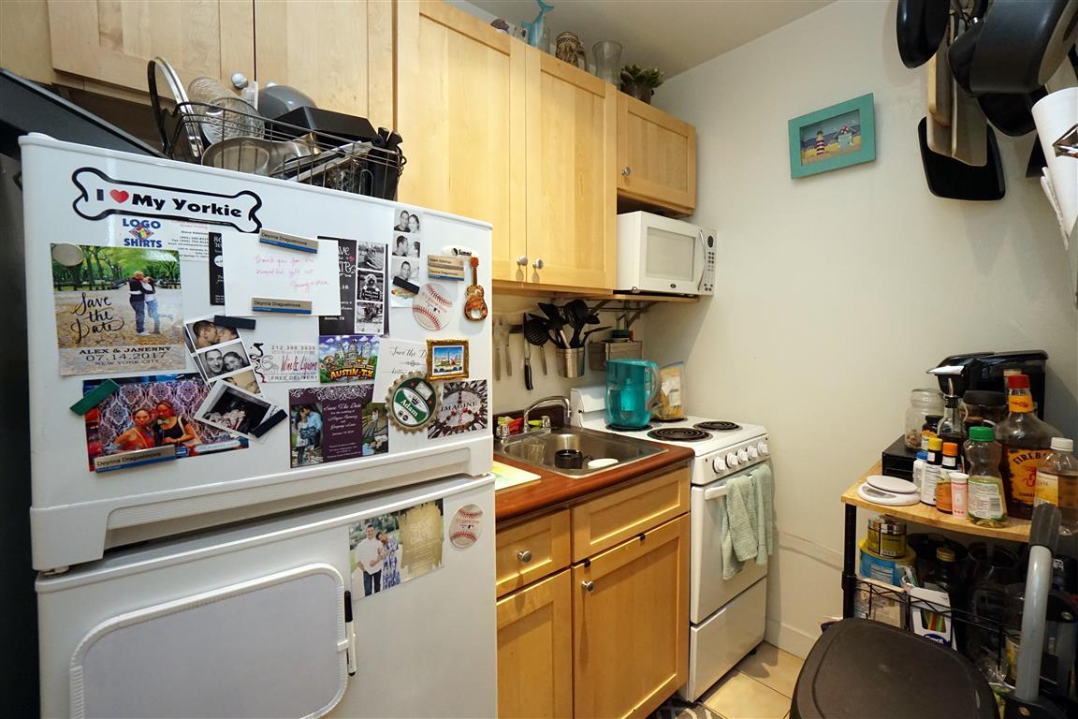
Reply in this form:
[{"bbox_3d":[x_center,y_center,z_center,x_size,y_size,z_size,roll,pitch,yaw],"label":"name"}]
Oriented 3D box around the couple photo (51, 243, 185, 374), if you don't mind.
[{"bbox_3d":[-0.489,-0.057,0.529,0.111,0.147,0.003,-2,3,-39],"label":"couple photo"}]

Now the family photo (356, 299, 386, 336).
[{"bbox_3d":[-0.273,-0.066,0.731,0.044,0.049,0.003,-2,4,-39],"label":"family photo"}]

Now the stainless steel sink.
[{"bbox_3d":[0.084,0.370,1.490,0.425,0.180,0.550,-2,3,-39],"label":"stainless steel sink"}]

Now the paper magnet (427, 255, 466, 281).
[{"bbox_3d":[-0.162,-0.160,0.790,0.071,0.035,0.006,-2,3,-39],"label":"paper magnet"}]

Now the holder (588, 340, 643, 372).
[{"bbox_3d":[0.358,-0.019,2.093,0.245,0.137,0.115,-2,3,-39],"label":"holder"}]

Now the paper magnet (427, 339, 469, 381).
[{"bbox_3d":[-0.159,0.000,0.794,0.082,0.070,0.012,-2,3,-39],"label":"paper magnet"}]

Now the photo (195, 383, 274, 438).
[{"bbox_3d":[-0.397,0.070,0.599,0.083,0.055,0.006,36,-20,-35],"label":"photo"}]

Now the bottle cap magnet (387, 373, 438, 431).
[{"bbox_3d":[-0.213,0.077,0.780,0.102,0.106,0.012,-2,4,-39],"label":"bottle cap magnet"}]

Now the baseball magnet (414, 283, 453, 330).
[{"bbox_3d":[-0.186,-0.093,0.799,0.081,0.085,0.004,-2,4,-39],"label":"baseball magnet"}]

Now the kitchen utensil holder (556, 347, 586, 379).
[{"bbox_3d":[0.131,0.013,1.819,0.120,0.128,0.120,0,3,0],"label":"kitchen utensil holder"}]

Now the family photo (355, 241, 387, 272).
[{"bbox_3d":[-0.264,-0.161,0.709,0.043,0.045,0.003,-2,3,-39],"label":"family photo"}]

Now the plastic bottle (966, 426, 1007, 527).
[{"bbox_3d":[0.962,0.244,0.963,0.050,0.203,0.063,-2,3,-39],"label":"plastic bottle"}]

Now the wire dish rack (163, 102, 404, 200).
[{"bbox_3d":[-0.506,-0.323,0.896,0.351,0.130,0.380,-2,4,-39],"label":"wire dish rack"}]

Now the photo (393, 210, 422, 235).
[{"bbox_3d":[-0.222,-0.235,0.764,0.045,0.037,0.003,-2,4,-39],"label":"photo"}]

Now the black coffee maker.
[{"bbox_3d":[1.107,0.153,1.127,0.305,0.325,0.130,-1,3,-23],"label":"black coffee maker"}]

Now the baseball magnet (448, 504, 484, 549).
[{"bbox_3d":[-0.133,0.310,0.833,0.069,0.083,0.003,-2,3,-39],"label":"baseball magnet"}]

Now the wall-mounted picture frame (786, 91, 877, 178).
[{"bbox_3d":[1.096,-0.824,1.687,0.020,0.236,0.277,-2,4,-39],"label":"wall-mounted picture frame"}]

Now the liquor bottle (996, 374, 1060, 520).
[{"bbox_3d":[1.018,0.179,0.927,0.101,0.292,0.098,2,4,40],"label":"liquor bottle"}]

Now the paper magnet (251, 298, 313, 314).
[{"bbox_3d":[-0.370,-0.077,0.652,0.075,0.017,0.005,-2,4,-39],"label":"paper magnet"}]

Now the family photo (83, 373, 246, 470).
[{"bbox_3d":[-0.451,0.071,0.555,0.152,0.104,0.006,-4,5,-39],"label":"family photo"}]

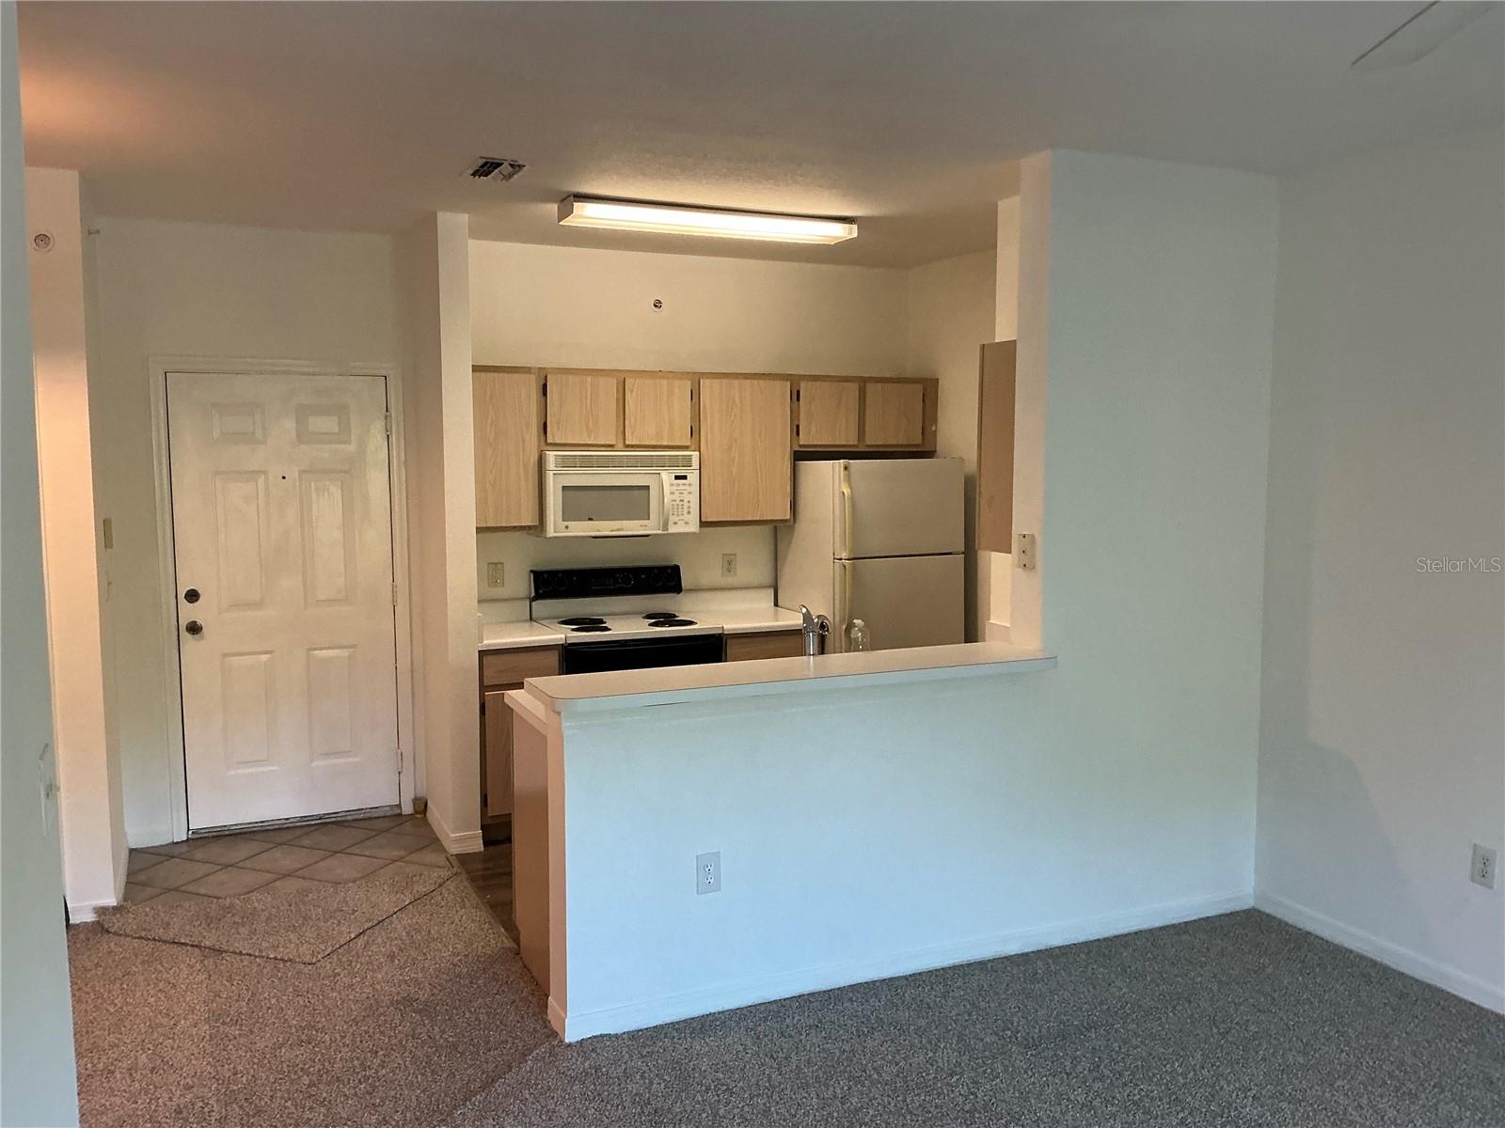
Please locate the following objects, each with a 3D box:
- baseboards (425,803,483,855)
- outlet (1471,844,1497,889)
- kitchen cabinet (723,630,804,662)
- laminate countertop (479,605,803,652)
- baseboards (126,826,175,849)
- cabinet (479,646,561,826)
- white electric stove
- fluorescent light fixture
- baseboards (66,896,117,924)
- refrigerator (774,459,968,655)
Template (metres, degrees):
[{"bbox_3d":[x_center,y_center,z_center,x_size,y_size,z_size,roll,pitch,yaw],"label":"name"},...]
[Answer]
[{"bbox_3d":[-1.371,1.178,5.566,0.158,0.088,0.683,-2,6,-24],"label":"baseboards"},{"bbox_3d":[2.251,0.934,3.752,0.010,0.117,0.071,-2,6,-24],"label":"outlet"},{"bbox_3d":[-0.015,0.726,6.139,0.540,0.868,0.612,-2,6,-24],"label":"kitchen cabinet"},{"bbox_3d":[-0.532,0.297,5.860,1.698,0.040,0.637,-2,6,-24],"label":"laminate countertop"},{"bbox_3d":[-2.651,1.199,5.371,0.184,0.095,0.018,-2,6,-24],"label":"baseboards"},{"bbox_3d":[-1.132,0.724,5.616,0.379,0.776,0.632,-2,6,-24],"label":"cabinet"},{"bbox_3d":[-0.602,0.613,5.811,0.755,1.148,0.669,-2,6,-24],"label":"white electric stove"},{"bbox_3d":[-0.166,-1.410,5.008,1.235,0.075,0.213,-2,6,-24],"label":"fluorescent light fixture"},{"bbox_3d":[-2.428,1.279,4.483,0.154,0.070,0.015,-2,6,-24],"label":"baseboards"},{"bbox_3d":[0.608,0.308,6.278,0.697,1.675,0.730,-2,6,-24],"label":"refrigerator"}]

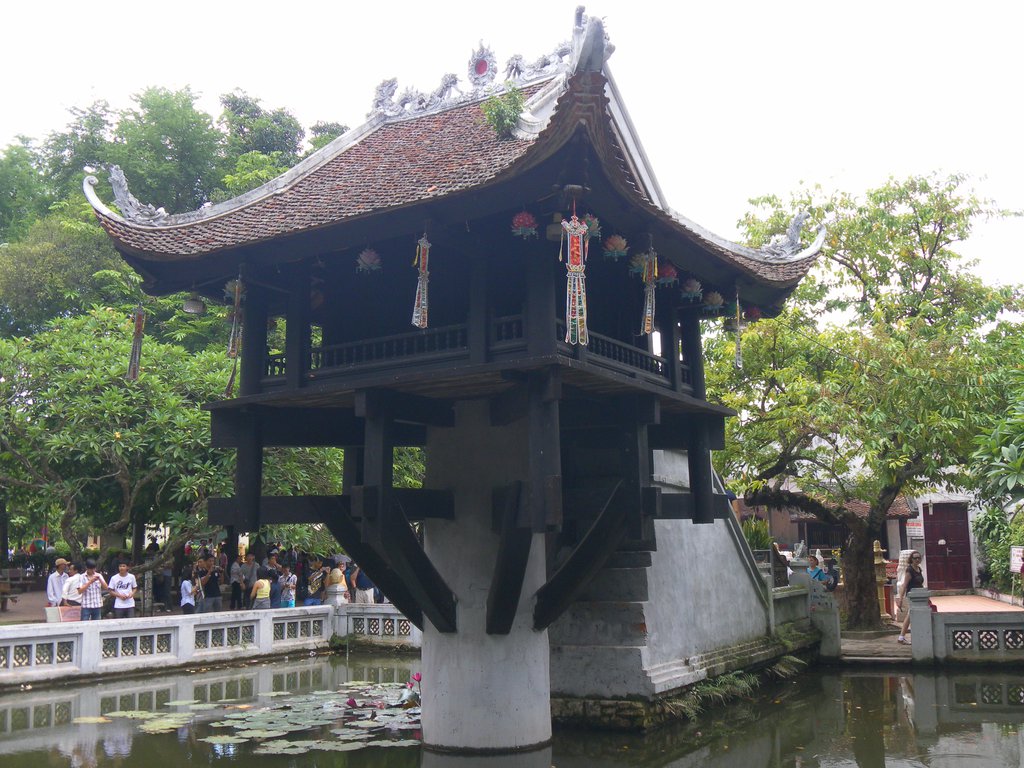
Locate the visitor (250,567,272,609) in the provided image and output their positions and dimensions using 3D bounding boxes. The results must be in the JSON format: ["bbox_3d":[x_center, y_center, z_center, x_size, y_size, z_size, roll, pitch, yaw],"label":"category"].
[{"bbox_3d":[-5.091,4.523,21.052,0.450,1.560,0.320,-1,-10,0],"label":"visitor"}]

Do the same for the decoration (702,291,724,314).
[{"bbox_3d":[1.988,-0.804,10.218,0.210,0.200,0.210,-1,-9,0],"label":"decoration"}]

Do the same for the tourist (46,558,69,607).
[{"bbox_3d":[-7.383,3.682,16.842,0.330,1.680,0.470,-9,-13,39],"label":"tourist"}]

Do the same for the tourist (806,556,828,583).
[{"bbox_3d":[5.897,4.088,19.883,0.480,1.550,0.320,-6,-11,26],"label":"tourist"}]

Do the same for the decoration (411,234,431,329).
[{"bbox_3d":[-0.699,-0.796,8.044,0.160,0.730,0.110,-7,-12,34],"label":"decoration"}]

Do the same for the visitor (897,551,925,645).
[{"bbox_3d":[6.953,3.726,18.014,0.420,1.620,0.470,-7,-11,31],"label":"visitor"}]

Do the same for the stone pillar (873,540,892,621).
[{"bbox_3d":[8.125,4.363,22.873,0.500,1.820,0.500,-7,-11,31],"label":"stone pillar"}]

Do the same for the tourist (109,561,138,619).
[{"bbox_3d":[-6.534,3.809,17.426,0.520,1.670,0.320,2,-10,-15],"label":"tourist"}]

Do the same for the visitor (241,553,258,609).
[{"bbox_3d":[-5.971,4.708,23.561,0.500,1.680,0.330,1,-10,-12],"label":"visitor"}]

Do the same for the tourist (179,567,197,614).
[{"bbox_3d":[-5.951,4.109,18.896,0.330,1.570,0.400,2,-10,-17],"label":"tourist"}]

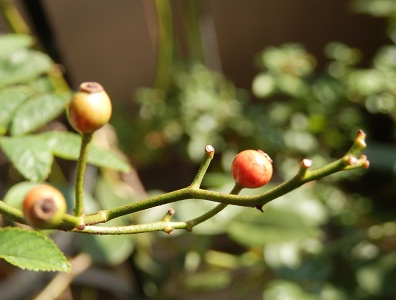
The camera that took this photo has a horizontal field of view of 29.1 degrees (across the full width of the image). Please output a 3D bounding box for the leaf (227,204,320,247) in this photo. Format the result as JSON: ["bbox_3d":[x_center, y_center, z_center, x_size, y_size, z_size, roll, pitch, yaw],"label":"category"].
[{"bbox_3d":[0.045,0.045,0.460,0.057,0.009,0.031,7,49,3],"label":"leaf"}]

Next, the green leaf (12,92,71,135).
[{"bbox_3d":[-0.074,-0.017,0.360,0.018,0.035,0.007,50,-3,28],"label":"green leaf"}]

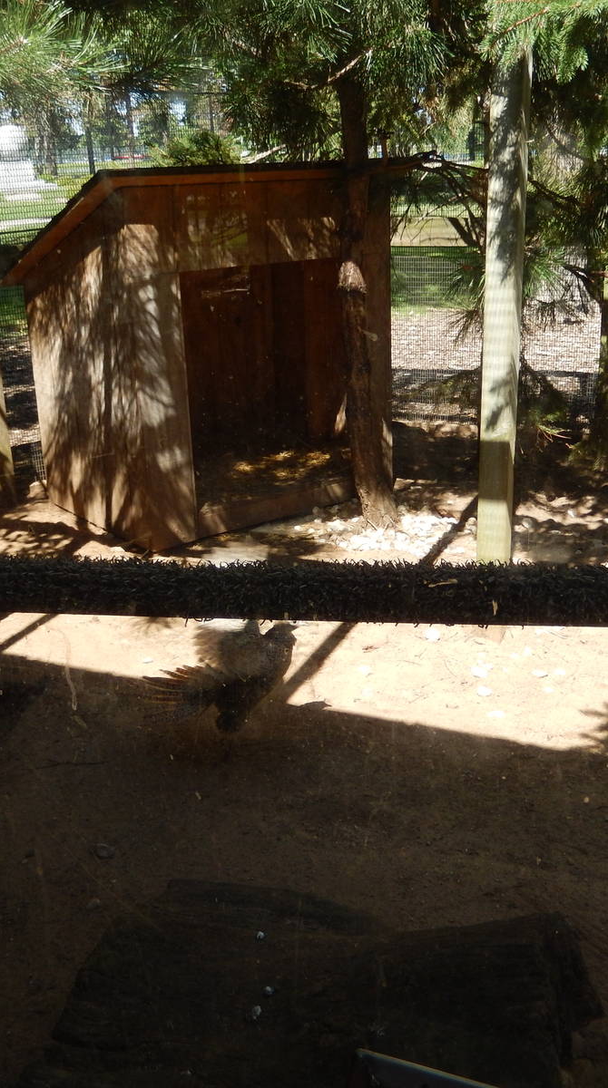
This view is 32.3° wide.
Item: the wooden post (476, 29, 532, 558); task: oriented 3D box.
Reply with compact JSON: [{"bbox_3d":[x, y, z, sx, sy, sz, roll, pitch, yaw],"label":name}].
[{"bbox_3d":[0.790,-0.876,4.191,0.140,2.350,0.140,5,21,18],"label":"wooden post"}]

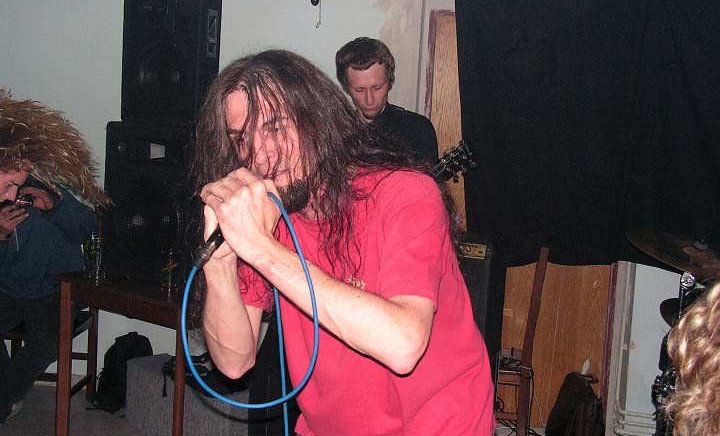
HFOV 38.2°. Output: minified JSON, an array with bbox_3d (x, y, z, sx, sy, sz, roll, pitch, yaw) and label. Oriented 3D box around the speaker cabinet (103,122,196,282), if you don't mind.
[{"bbox_3d":[-0.865,-0.090,4.653,0.420,0.658,0.370,5,7,13],"label":"speaker cabinet"}]

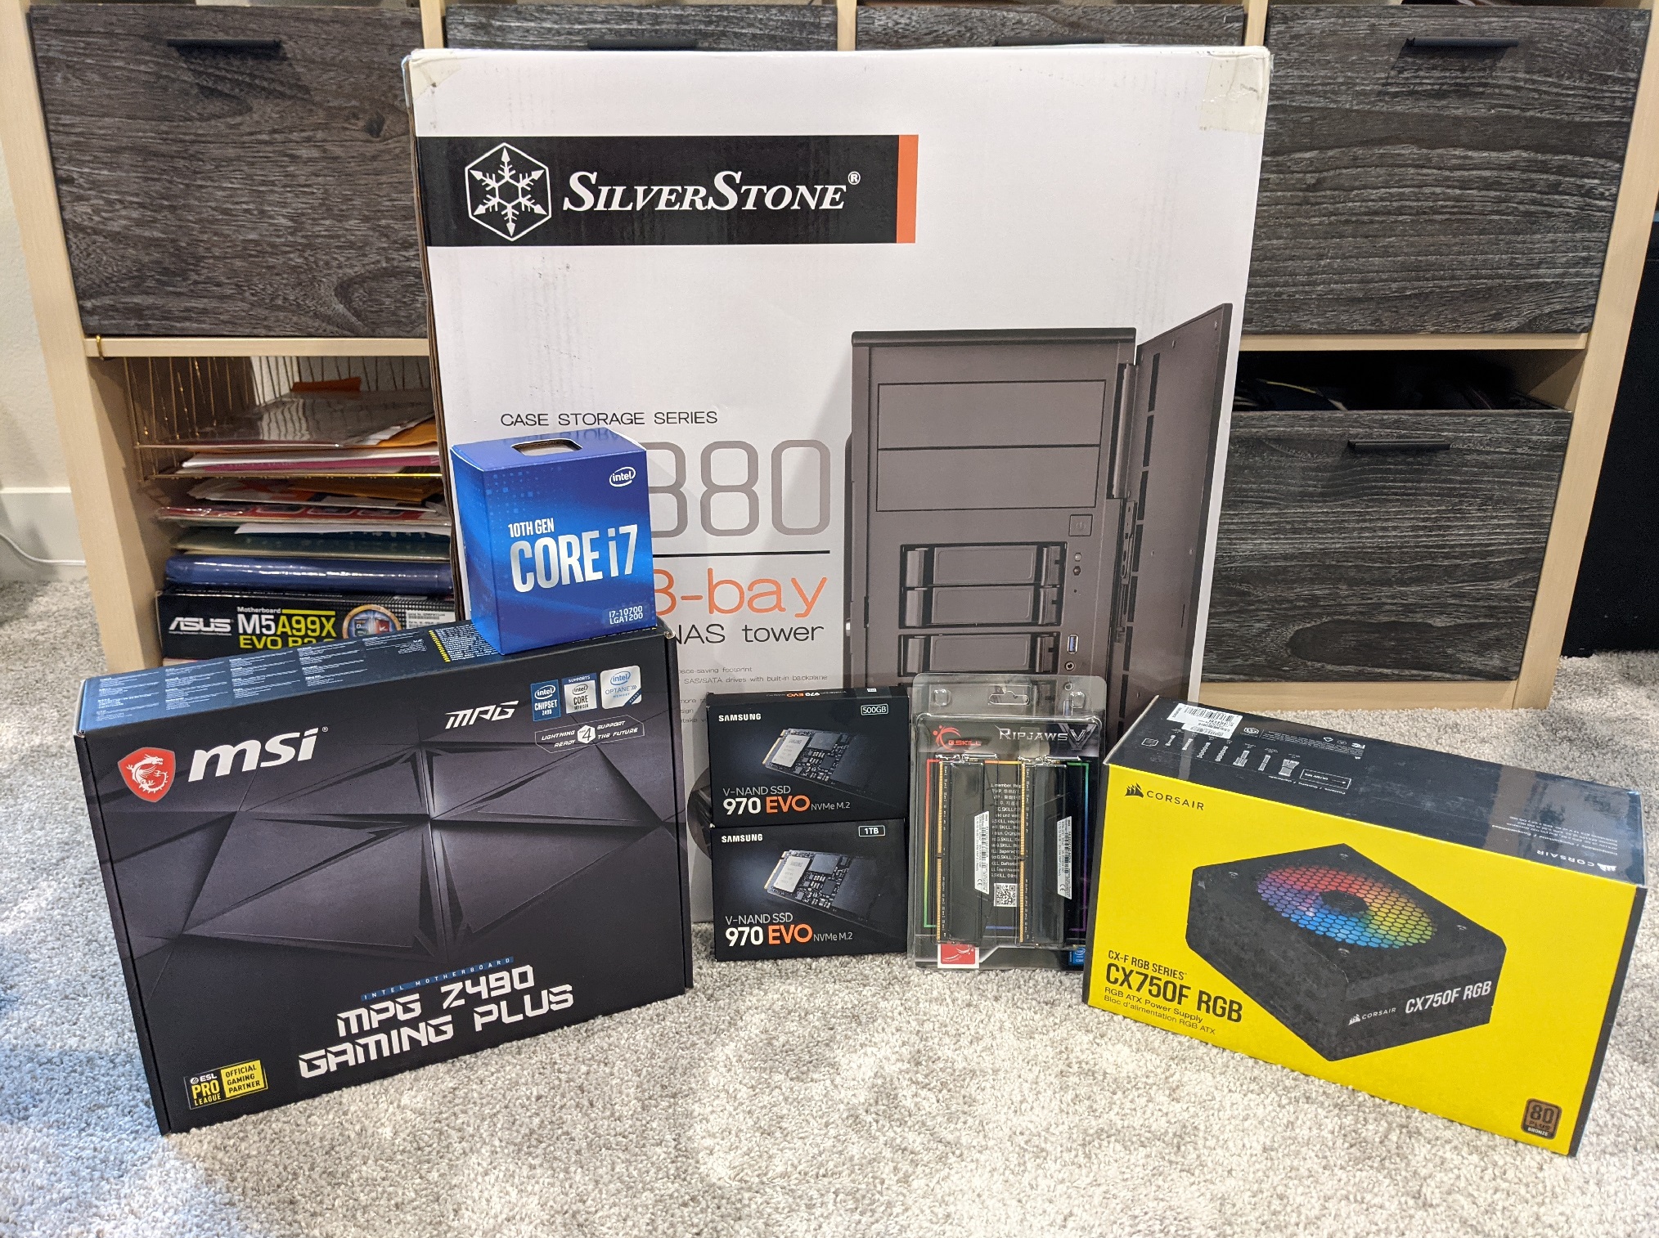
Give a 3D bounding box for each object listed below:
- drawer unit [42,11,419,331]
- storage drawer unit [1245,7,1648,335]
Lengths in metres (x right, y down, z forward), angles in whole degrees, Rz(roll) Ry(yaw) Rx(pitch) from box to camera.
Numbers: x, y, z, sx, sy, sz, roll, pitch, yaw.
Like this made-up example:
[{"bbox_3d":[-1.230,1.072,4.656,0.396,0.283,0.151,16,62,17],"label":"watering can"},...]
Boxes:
[{"bbox_3d":[-0.516,-0.448,1.304,0.332,0.277,0.370,0,20,-1],"label":"drawer unit"},{"bbox_3d":[0.537,-0.456,1.332,0.332,0.277,0.370,0,20,-1],"label":"storage drawer unit"}]

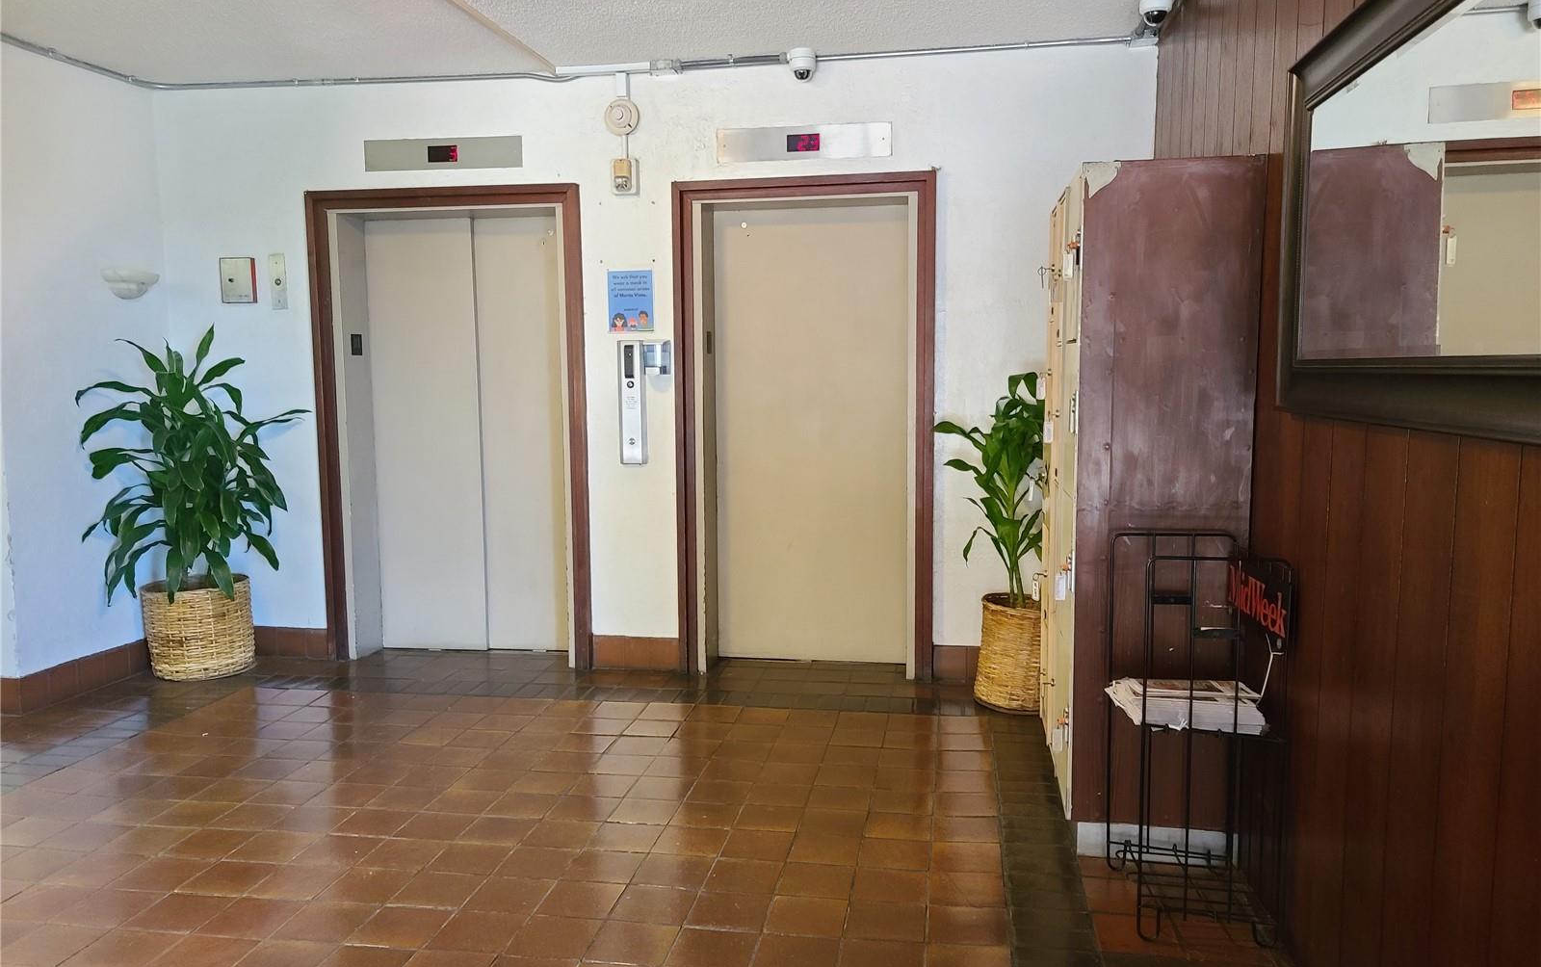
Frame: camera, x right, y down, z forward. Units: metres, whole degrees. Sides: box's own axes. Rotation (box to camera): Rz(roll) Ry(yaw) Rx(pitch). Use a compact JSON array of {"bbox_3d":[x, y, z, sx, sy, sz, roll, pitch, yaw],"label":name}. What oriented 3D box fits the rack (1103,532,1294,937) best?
[{"bbox_3d":[1.069,0.622,2.830,0.336,0.948,0.415,0,5,6],"label":"rack"}]

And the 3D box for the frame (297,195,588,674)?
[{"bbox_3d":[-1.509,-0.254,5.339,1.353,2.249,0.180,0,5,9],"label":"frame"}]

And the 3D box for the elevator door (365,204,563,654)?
[{"bbox_3d":[-1.481,-0.228,5.590,1.084,2.174,0.066,0,5,9],"label":"elevator door"}]

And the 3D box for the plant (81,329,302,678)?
[{"bbox_3d":[-2.577,0.095,5.061,0.880,1.627,0.800,0,5,9],"label":"plant"}]

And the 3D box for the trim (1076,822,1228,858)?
[{"bbox_3d":[1.090,1.015,3.148,0.433,0.103,0.025,0,5,9],"label":"trim"}]

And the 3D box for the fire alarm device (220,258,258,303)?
[{"bbox_3d":[-2.569,-0.979,5.376,0.166,0.219,0.037,0,5,9],"label":"fire alarm device"}]

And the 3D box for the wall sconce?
[{"bbox_3d":[-2.942,-0.923,5.198,0.144,0.137,0.296,0,5,9],"label":"wall sconce"}]

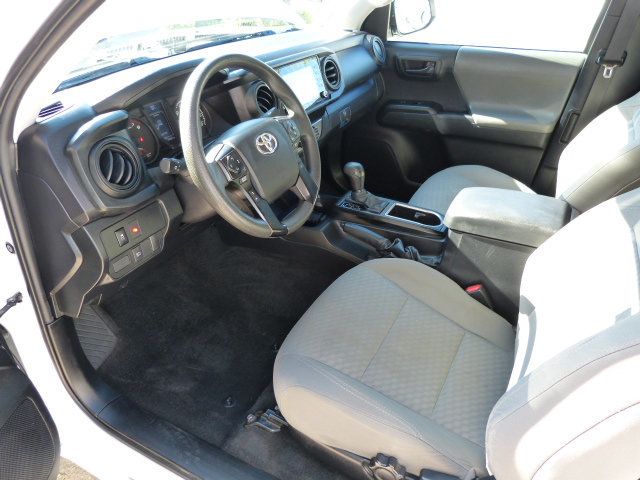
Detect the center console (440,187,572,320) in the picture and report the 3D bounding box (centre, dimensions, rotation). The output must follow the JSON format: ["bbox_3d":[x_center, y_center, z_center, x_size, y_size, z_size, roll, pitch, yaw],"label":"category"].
[{"bbox_3d":[0.482,0.038,1.200,0.285,0.290,0.205,15,35,24],"label":"center console"}]

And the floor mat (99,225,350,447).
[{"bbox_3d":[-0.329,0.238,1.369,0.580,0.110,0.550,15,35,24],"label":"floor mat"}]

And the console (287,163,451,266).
[{"bbox_3d":[0.141,-0.070,1.266,0.450,0.220,0.225,15,35,24],"label":"console"}]

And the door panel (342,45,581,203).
[{"bbox_3d":[0.490,-0.452,1.868,0.910,0.640,0.140,15,35,24],"label":"door panel"}]

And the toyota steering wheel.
[{"bbox_3d":[-0.135,-0.186,0.955,0.110,0.380,0.380,-11,22,37],"label":"toyota steering wheel"}]

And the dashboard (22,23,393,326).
[{"bbox_3d":[-0.208,-0.353,1.393,0.440,0.445,1.420,15,35,24],"label":"dashboard"}]

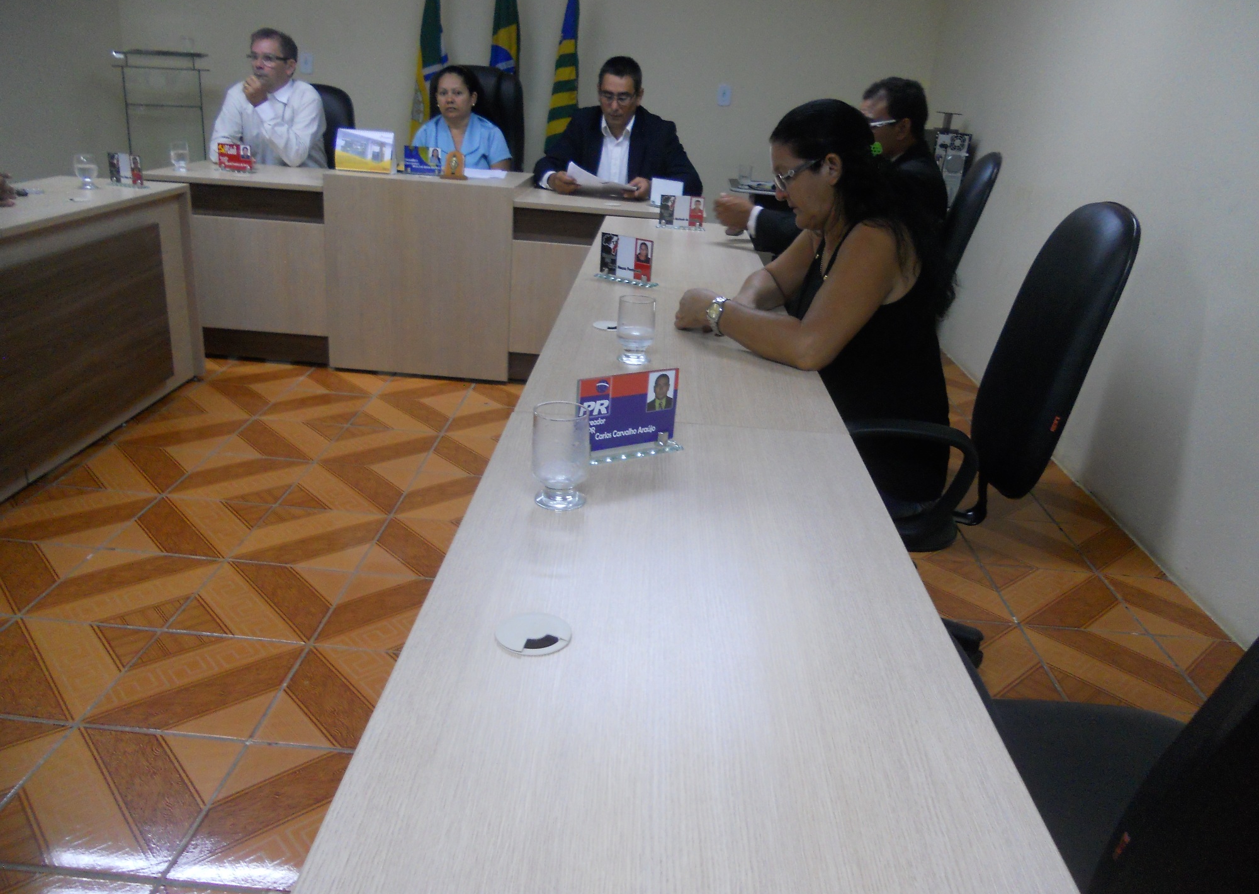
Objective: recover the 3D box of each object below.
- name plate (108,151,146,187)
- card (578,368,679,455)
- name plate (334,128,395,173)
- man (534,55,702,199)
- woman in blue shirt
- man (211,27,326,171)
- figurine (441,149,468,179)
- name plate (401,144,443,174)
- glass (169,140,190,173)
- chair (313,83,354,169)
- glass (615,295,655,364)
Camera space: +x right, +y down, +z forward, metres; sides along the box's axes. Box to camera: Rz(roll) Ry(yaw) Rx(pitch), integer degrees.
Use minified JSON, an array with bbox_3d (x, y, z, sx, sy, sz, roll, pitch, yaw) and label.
[{"bbox_3d":[-1.900,-1.050,3.723,0.163,0.117,0.050,6,21,5],"label":"name plate"},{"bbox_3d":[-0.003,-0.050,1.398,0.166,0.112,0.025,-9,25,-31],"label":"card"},{"bbox_3d":[-1.062,-1.192,3.951,0.222,0.158,0.080,5,21,3],"label":"name plate"},{"bbox_3d":[-0.061,-1.057,4.394,0.720,1.280,0.650,6,21,4],"label":"man"},{"bbox_3d":[-0.844,-1.171,4.715,0.480,1.240,0.720,4,21,-2],"label":"woman in blue shirt"},{"bbox_3d":[-1.726,-1.301,4.727,0.540,1.350,0.700,15,23,25],"label":"man"},{"bbox_3d":[-0.697,-1.130,3.933,0.104,0.107,0.050,5,21,1],"label":"figurine"},{"bbox_3d":[-0.817,-1.142,3.926,0.158,0.117,0.035,5,21,1],"label":"name plate"},{"bbox_3d":[-1.971,-1.279,4.311,0.070,0.121,0.070,5,21,1],"label":"glass"},{"bbox_3d":[-1.713,-1.202,4.807,0.600,1.100,0.660,12,22,20],"label":"chair"},{"bbox_3d":[0.014,-0.226,1.882,0.071,0.122,0.071,5,21,1],"label":"glass"}]

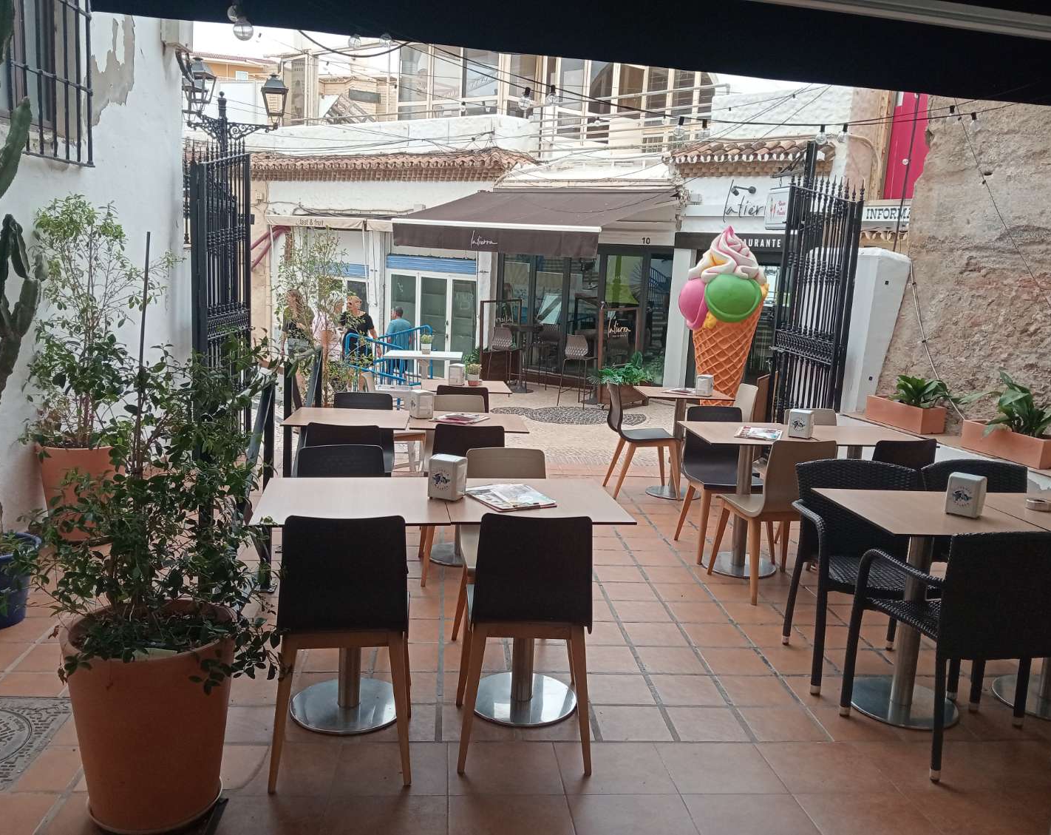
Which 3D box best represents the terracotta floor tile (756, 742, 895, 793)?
[{"bbox_3d":[0.973,1.141,2.921,0.340,0.010,0.310,2,10,-6],"label":"terracotta floor tile"}]

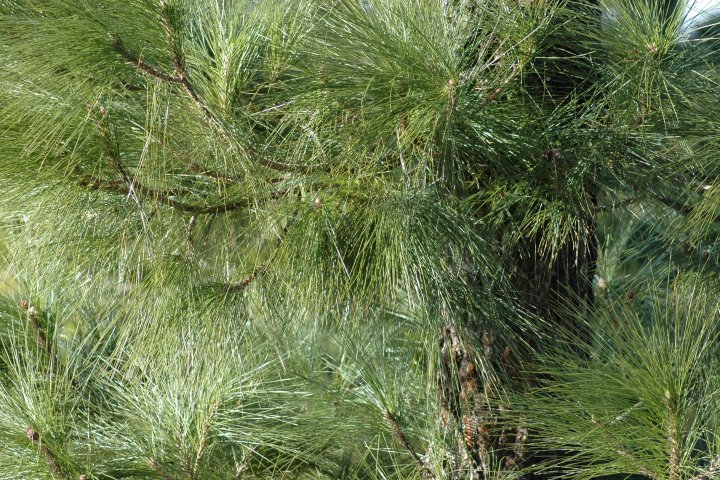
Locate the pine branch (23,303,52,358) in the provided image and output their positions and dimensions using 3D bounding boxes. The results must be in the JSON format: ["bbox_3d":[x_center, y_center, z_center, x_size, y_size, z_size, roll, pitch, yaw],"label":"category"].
[{"bbox_3d":[-0.624,0.175,6.500,0.025,0.120,0.025,-27,12,0],"label":"pine branch"}]

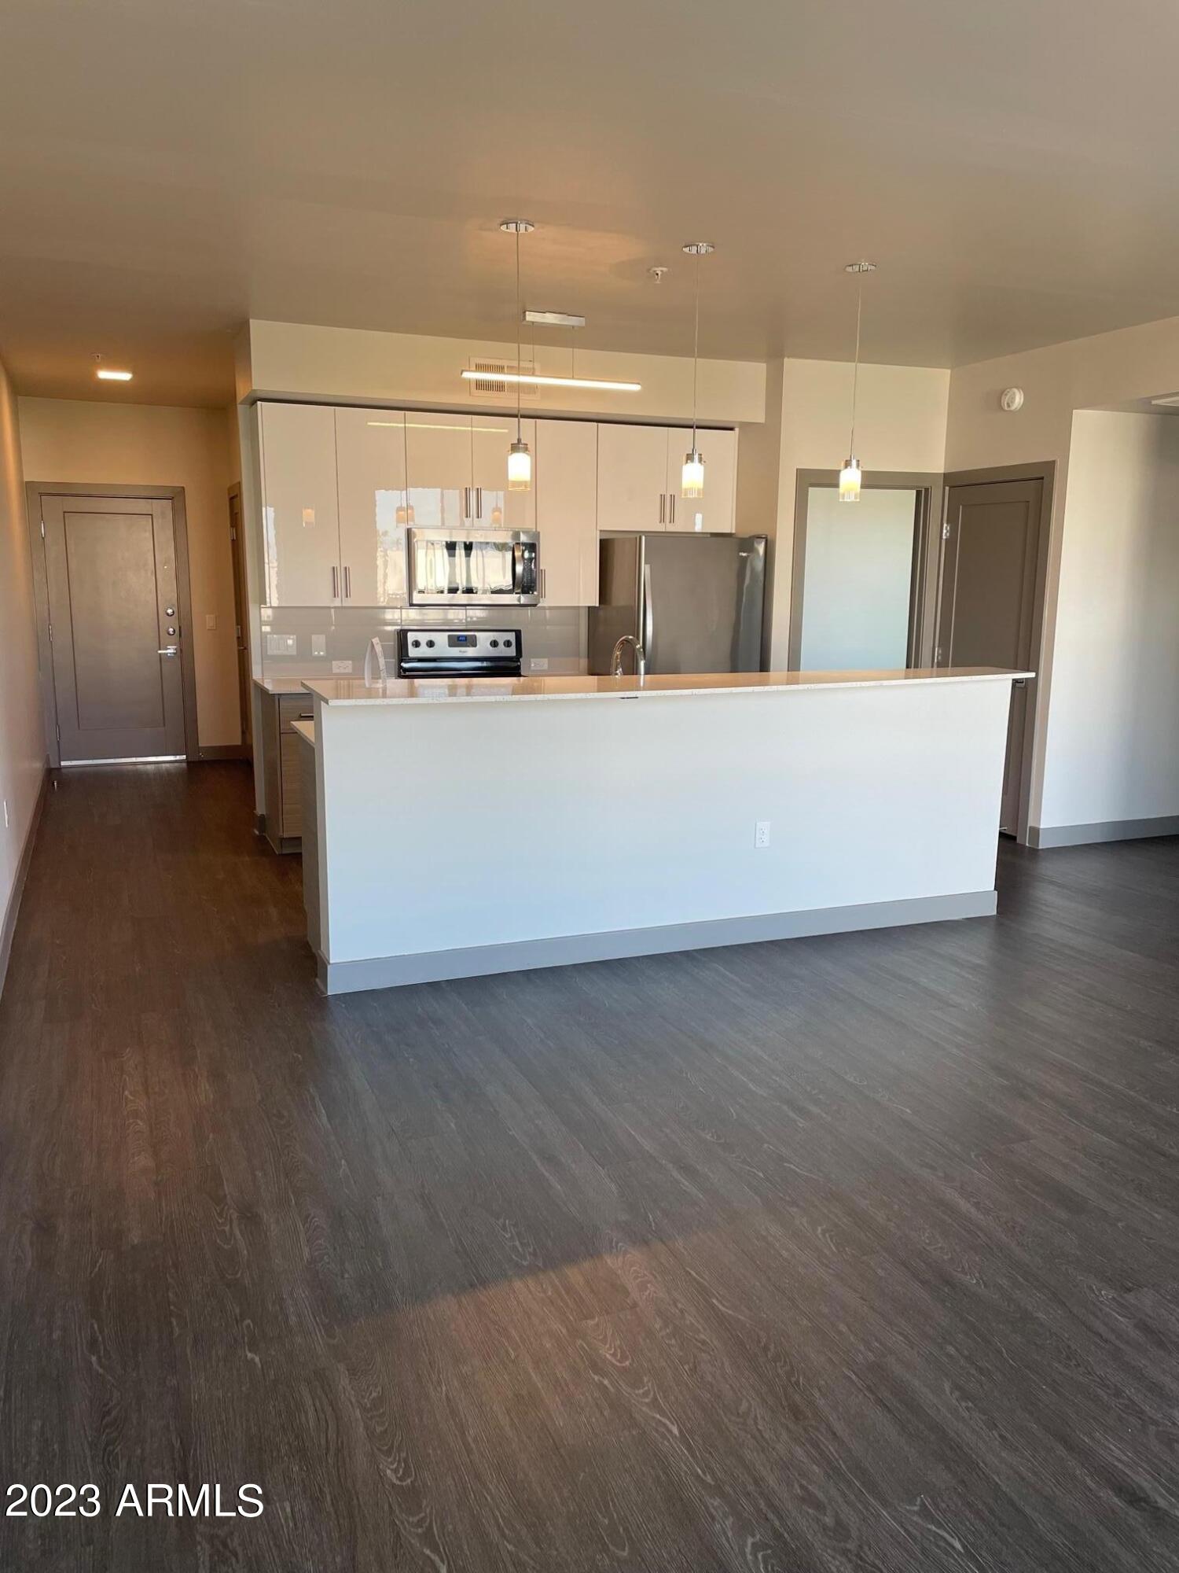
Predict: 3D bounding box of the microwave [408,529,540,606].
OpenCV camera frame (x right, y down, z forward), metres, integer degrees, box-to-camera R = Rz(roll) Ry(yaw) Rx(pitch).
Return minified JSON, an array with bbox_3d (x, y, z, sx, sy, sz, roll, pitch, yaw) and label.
[{"bbox_3d":[-0.730,-1.281,6.934,0.761,0.425,0.410,-4,11,-22],"label":"microwave"}]

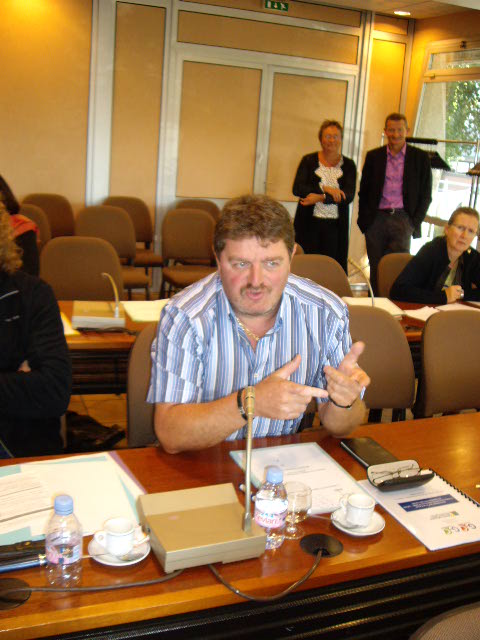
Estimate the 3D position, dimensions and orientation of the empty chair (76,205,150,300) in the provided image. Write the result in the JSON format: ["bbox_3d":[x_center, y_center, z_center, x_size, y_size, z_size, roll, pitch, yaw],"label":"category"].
[{"bbox_3d":[-0.975,-0.394,5.318,0.470,0.870,0.540,-2,15,-21],"label":"empty chair"}]

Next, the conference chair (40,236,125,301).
[{"bbox_3d":[-0.809,0.046,3.707,0.490,0.900,0.570,-1,15,-21],"label":"conference chair"}]

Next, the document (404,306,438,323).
[{"bbox_3d":[0.898,-0.028,3.304,0.210,0.012,0.297,-1,15,-21],"label":"document"}]

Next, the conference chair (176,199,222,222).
[{"bbox_3d":[-0.328,-0.635,6.422,0.470,0.870,0.540,-2,15,-21],"label":"conference chair"}]

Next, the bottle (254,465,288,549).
[{"bbox_3d":[0.061,0.337,1.288,0.060,0.157,0.060,4,14,-1],"label":"bottle"}]

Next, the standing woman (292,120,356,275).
[{"bbox_3d":[0.670,-0.773,5.703,0.500,1.630,0.340,5,14,6],"label":"standing woman"}]

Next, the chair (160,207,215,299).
[{"bbox_3d":[-0.358,-0.435,5.771,0.490,0.900,0.570,-1,15,-21],"label":"chair"}]

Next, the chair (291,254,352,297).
[{"bbox_3d":[0.441,0.148,3.583,0.470,0.870,0.540,-1,15,-18],"label":"chair"}]

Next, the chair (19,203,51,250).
[{"bbox_3d":[-1.540,-0.354,5.016,0.470,0.870,0.540,-2,15,-21],"label":"chair"}]

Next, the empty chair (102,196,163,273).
[{"bbox_3d":[-0.975,-0.643,6.380,0.490,0.900,0.570,-1,15,-21],"label":"empty chair"}]

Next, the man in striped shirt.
[{"bbox_3d":[-0.038,0.327,1.918,0.560,1.340,0.800,1,14,-11],"label":"man in striped shirt"}]

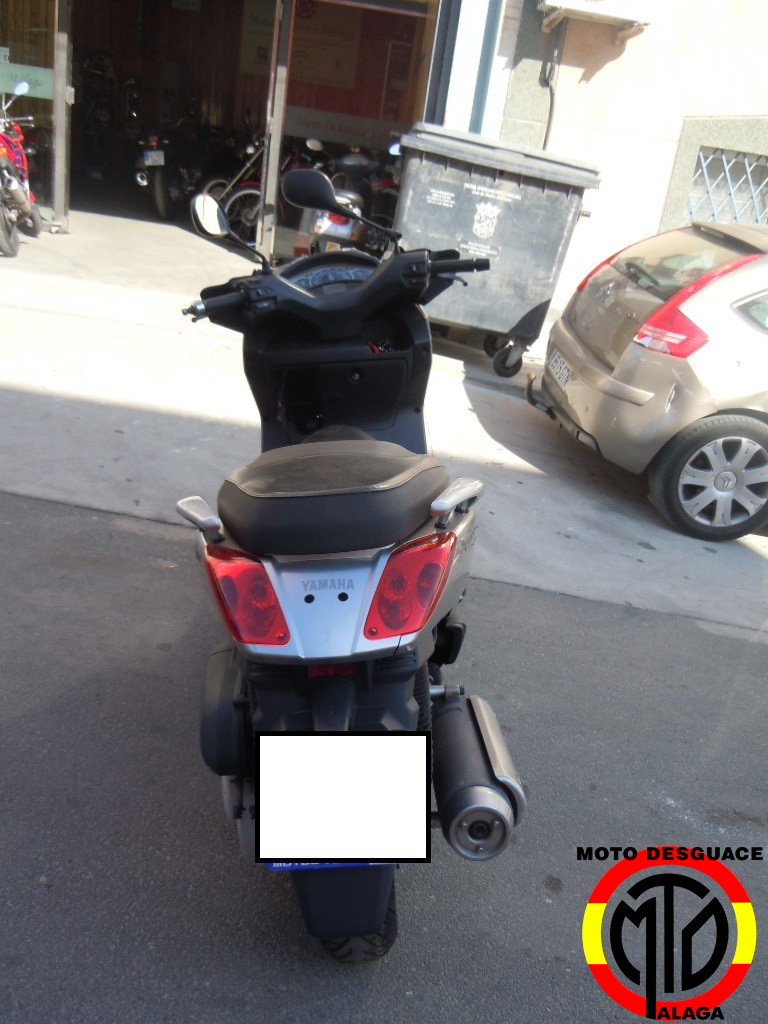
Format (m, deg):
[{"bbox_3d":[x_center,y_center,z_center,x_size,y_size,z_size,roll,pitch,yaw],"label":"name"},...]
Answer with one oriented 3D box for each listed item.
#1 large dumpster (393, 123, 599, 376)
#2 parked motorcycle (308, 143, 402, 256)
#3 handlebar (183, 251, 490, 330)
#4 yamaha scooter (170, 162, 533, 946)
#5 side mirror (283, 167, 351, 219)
[{"bbox_3d":[0.686,-1.840,6.331,1.309,1.451,1.000,14,22,3],"label":"large dumpster"},{"bbox_3d":[-0.230,-2.223,7.050,0.750,1.140,1.850,10,22,4],"label":"parked motorcycle"},{"bbox_3d":[-0.121,-0.583,2.317,0.790,0.170,0.250,-7,22,-8],"label":"handlebar"},{"bbox_3d":[-0.095,-0.119,2.197,0.790,1.330,2.150,-2,22,-1],"label":"yamaha scooter"},{"bbox_3d":[-0.185,-0.849,2.359,0.175,0.125,0.070,7,22,-4],"label":"side mirror"}]

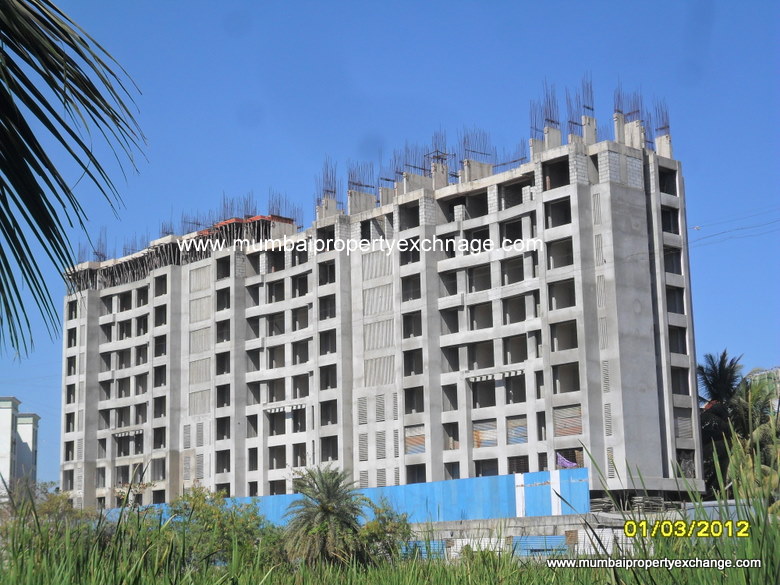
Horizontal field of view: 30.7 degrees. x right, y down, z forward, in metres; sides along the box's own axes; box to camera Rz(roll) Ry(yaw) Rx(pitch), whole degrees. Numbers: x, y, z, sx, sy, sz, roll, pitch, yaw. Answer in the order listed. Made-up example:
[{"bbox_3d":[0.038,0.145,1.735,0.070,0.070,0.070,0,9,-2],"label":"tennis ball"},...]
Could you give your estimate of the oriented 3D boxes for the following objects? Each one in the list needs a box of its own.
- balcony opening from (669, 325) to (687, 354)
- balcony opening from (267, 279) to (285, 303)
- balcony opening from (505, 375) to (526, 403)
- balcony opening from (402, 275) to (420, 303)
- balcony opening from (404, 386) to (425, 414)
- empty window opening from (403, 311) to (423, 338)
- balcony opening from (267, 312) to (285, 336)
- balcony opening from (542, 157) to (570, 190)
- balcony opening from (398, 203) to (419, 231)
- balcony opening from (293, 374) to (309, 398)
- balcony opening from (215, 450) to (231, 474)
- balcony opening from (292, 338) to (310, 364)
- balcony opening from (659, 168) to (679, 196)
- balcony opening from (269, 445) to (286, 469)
[{"bbox_3d":[20.846,3.564,103.747,1.960,1.960,0.500,8,-14,-40],"label":"balcony opening"},{"bbox_3d":[-9.828,-0.050,124.219,0.450,1.972,2.417,9,-15,-42],"label":"balcony opening"},{"bbox_3d":[9.217,7.073,102.660,0.450,1.962,1.982,9,-15,-42],"label":"balcony opening"},{"bbox_3d":[1.770,-0.309,109.324,0.450,1.982,2.185,9,-15,-42],"label":"balcony opening"},{"bbox_3d":[2.124,8.336,108.849,0.700,1.959,2.104,9,-15,-42],"label":"balcony opening"},{"bbox_3d":[1.901,2.644,112.702,0.300,2.009,2.149,9,-15,-42],"label":"empty window opening"},{"bbox_3d":[-9.794,2.794,123.700,0.450,1.991,2.417,9,-15,-42],"label":"balcony opening"},{"bbox_3d":[12.192,-8.641,103.088,0.300,2.009,2.414,9,-15,-42],"label":"balcony opening"},{"bbox_3d":[1.889,-6.014,112.863,0.900,2.120,2.170,9,-15,-42],"label":"balcony opening"},{"bbox_3d":[-7.462,8.008,121.253,0.350,1.895,2.269,9,-15,-42],"label":"balcony opening"},{"bbox_3d":[-15.021,15.442,129.289,0.300,2.009,2.094,9,-15,-42],"label":"balcony opening"},{"bbox_3d":[-7.509,5.125,120.775,0.450,1.991,2.223,9,-15,-42],"label":"balcony opening"},{"bbox_3d":[20.239,-8.092,104.857,2.170,1.980,0.900,9,-15,-42],"label":"balcony opening"},{"bbox_3d":[-9.862,14.693,126.060,0.300,2.009,2.500,9,-15,-42],"label":"balcony opening"}]

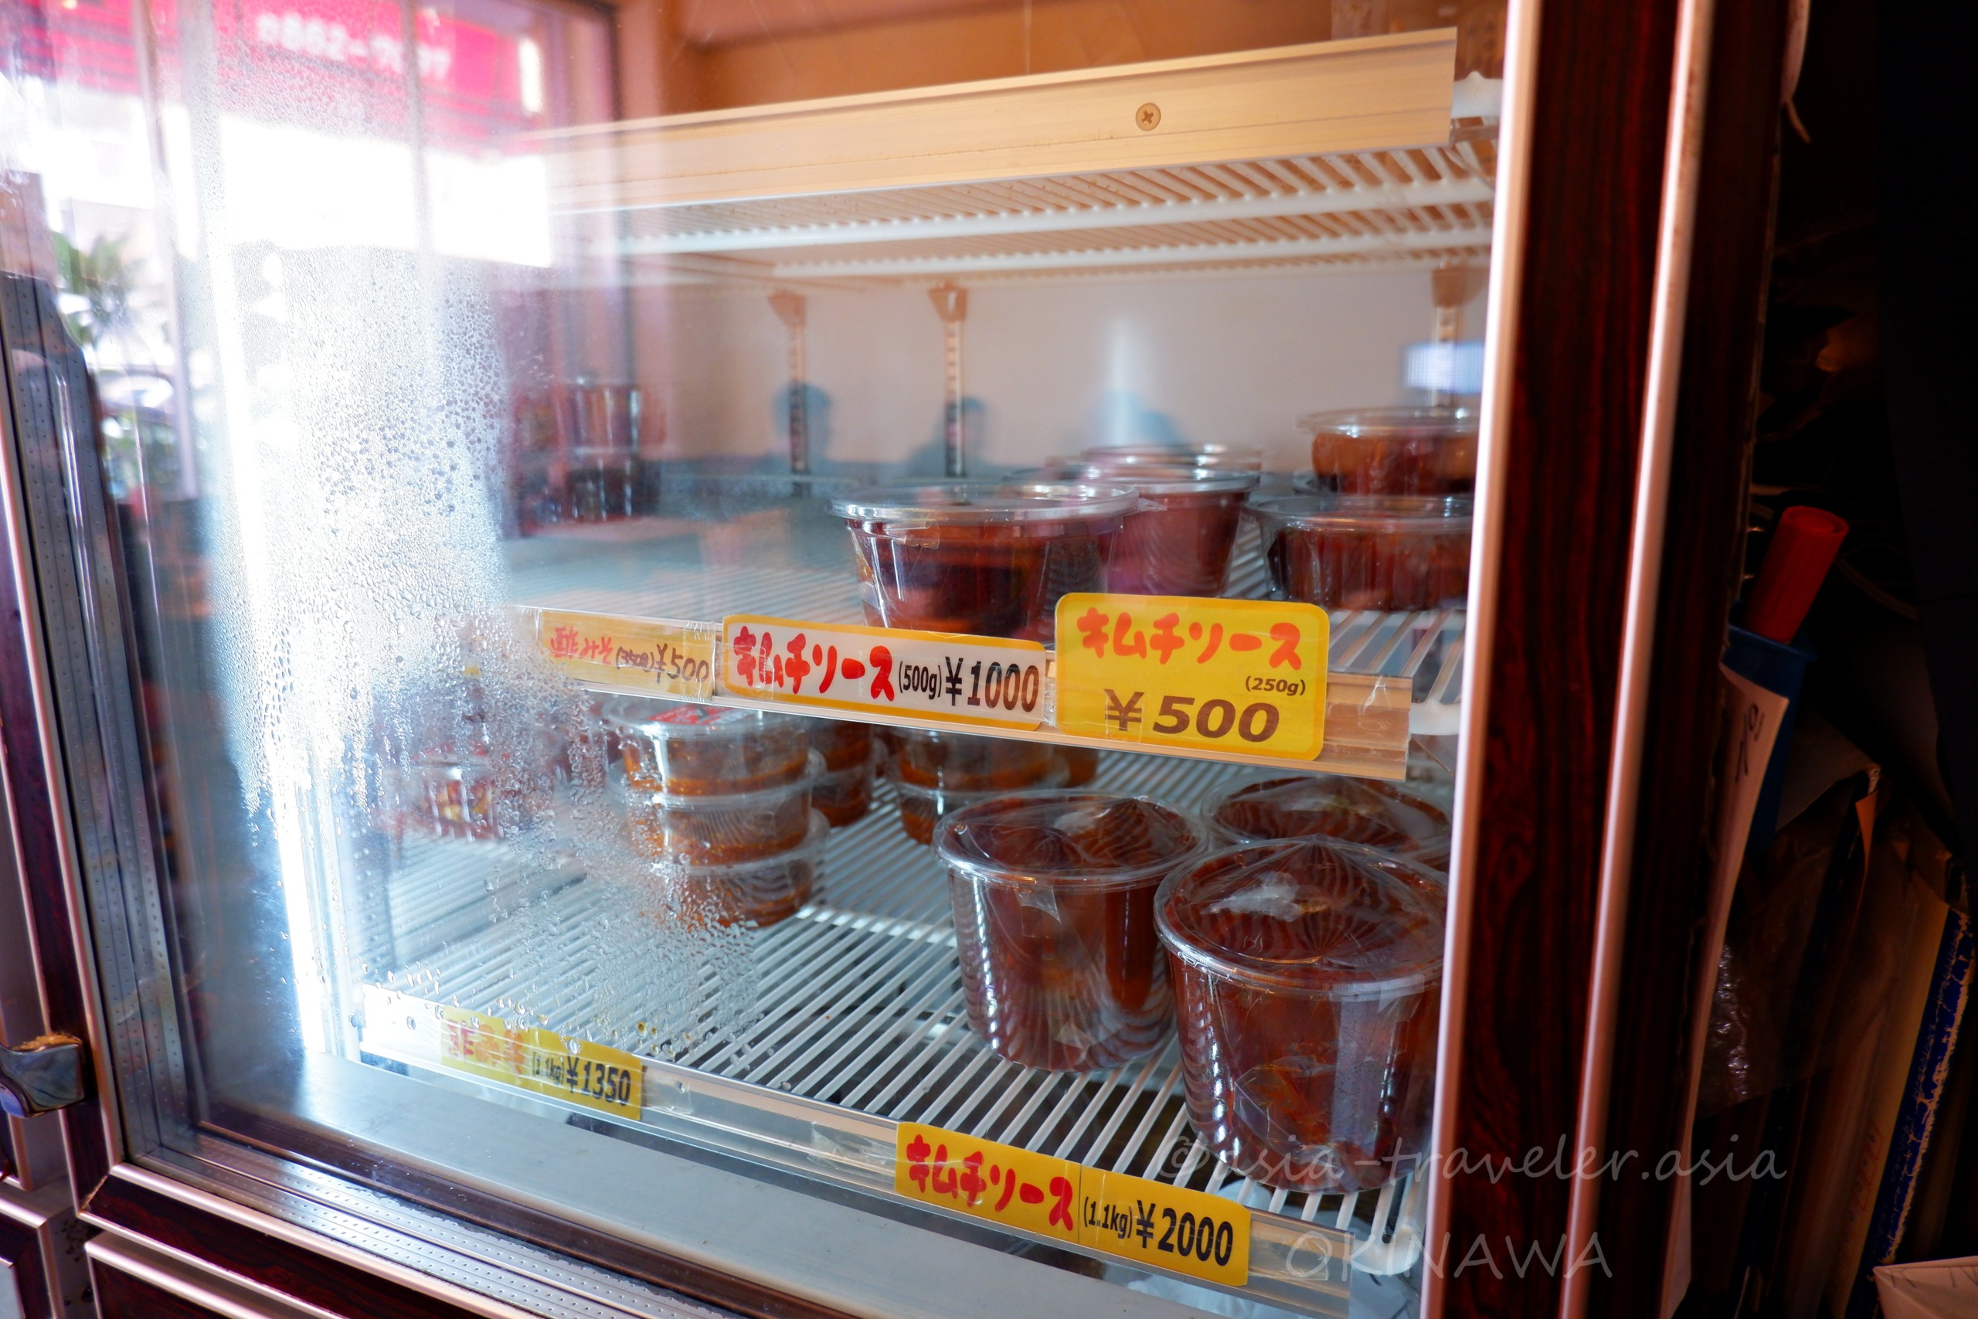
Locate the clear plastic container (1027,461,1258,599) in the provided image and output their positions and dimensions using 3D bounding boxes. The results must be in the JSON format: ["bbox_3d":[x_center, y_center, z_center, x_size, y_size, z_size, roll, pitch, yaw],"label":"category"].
[{"bbox_3d":[0.073,-0.070,0.653,0.131,0.055,0.131,5,12,24],"label":"clear plastic container"}]

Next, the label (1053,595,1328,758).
[{"bbox_3d":[0.069,0.006,0.454,0.100,0.055,0.003,5,12,24],"label":"label"}]

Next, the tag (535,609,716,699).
[{"bbox_3d":[-0.163,-0.002,0.560,0.098,0.034,0.003,5,12,24],"label":"tag"}]

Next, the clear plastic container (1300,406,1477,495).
[{"bbox_3d":[0.247,-0.126,0.743,0.131,0.040,0.131,5,12,24],"label":"clear plastic container"}]

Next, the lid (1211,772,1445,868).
[{"bbox_3d":[0.174,0.083,0.638,0.132,0.012,0.132,0,11,0],"label":"lid"}]

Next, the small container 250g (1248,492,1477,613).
[{"bbox_3d":[0.186,-0.052,0.592,0.131,0.044,0.131,5,12,24],"label":"small container 250g"}]

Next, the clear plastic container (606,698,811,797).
[{"bbox_3d":[-0.168,0.049,0.776,0.131,0.044,0.131,0,11,0],"label":"clear plastic container"}]

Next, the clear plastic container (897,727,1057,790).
[{"bbox_3d":[-0.008,0.061,0.919,0.131,0.044,0.131,0,11,0],"label":"clear plastic container"}]

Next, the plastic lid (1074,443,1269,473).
[{"bbox_3d":[0.130,-0.147,0.906,0.131,0.013,0.131,0,11,0],"label":"plastic lid"}]

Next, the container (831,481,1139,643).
[{"bbox_3d":[-0.002,-0.045,0.539,0.131,0.055,0.131,0,11,0],"label":"container"}]

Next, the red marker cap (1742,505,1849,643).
[{"bbox_3d":[0.268,-0.025,0.424,0.019,0.048,0.019,24,42,29],"label":"red marker cap"}]

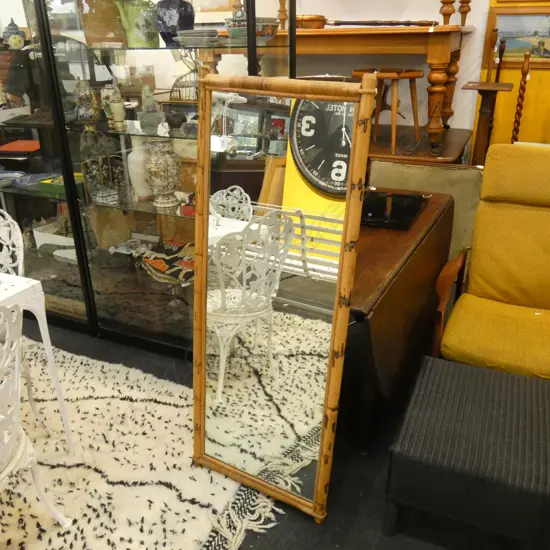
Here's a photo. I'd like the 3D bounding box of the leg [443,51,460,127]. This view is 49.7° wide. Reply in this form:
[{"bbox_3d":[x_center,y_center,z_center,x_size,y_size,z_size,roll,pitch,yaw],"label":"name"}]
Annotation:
[{"bbox_3d":[1.380,-1.472,4.717,0.132,0.615,0.132,7,24,19],"label":"leg"}]

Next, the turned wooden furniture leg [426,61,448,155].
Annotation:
[{"bbox_3d":[1.067,-1.116,3.937,0.132,0.575,0.132,7,24,19],"label":"turned wooden furniture leg"}]

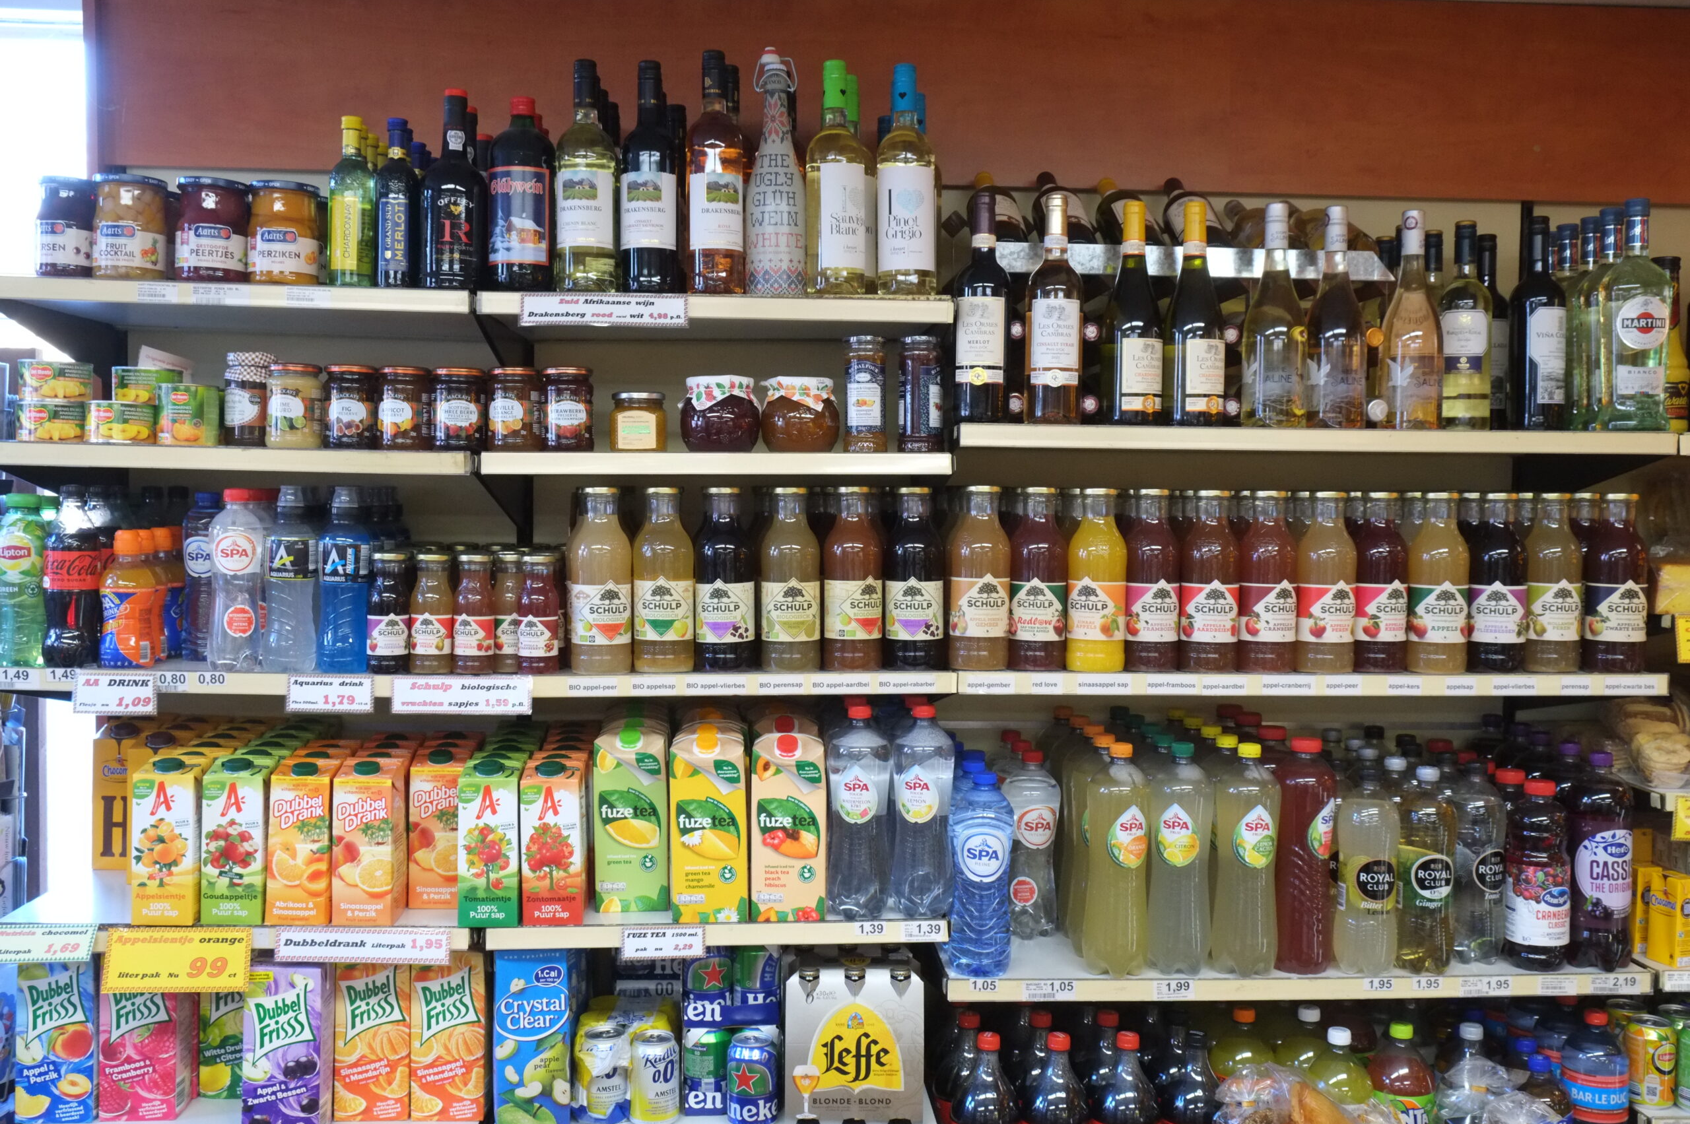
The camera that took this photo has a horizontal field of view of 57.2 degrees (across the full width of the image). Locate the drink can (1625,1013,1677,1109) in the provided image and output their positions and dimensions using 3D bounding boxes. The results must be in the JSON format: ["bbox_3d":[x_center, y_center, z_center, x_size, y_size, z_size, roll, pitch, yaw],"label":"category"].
[{"bbox_3d":[1.150,0.712,2.212,0.066,0.115,0.066,1,3,0],"label":"drink can"}]

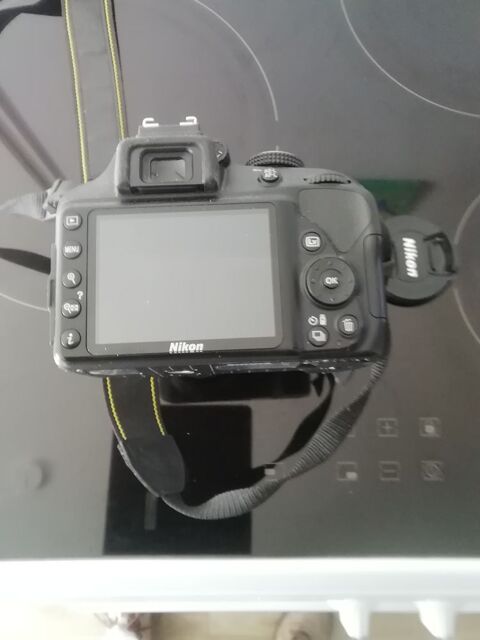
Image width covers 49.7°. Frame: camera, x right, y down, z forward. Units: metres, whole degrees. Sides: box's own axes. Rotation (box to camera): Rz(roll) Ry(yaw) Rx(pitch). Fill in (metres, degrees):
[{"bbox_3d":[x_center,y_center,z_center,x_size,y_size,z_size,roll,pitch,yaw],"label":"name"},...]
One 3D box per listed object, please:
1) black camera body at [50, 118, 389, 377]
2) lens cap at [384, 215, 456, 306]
[{"bbox_3d":[-0.008,-0.022,0.237,0.124,0.139,0.099,-2,80,0],"label":"black camera body"},{"bbox_3d":[0.100,-0.037,0.307,0.055,0.009,0.055,0,80,0],"label":"lens cap"}]

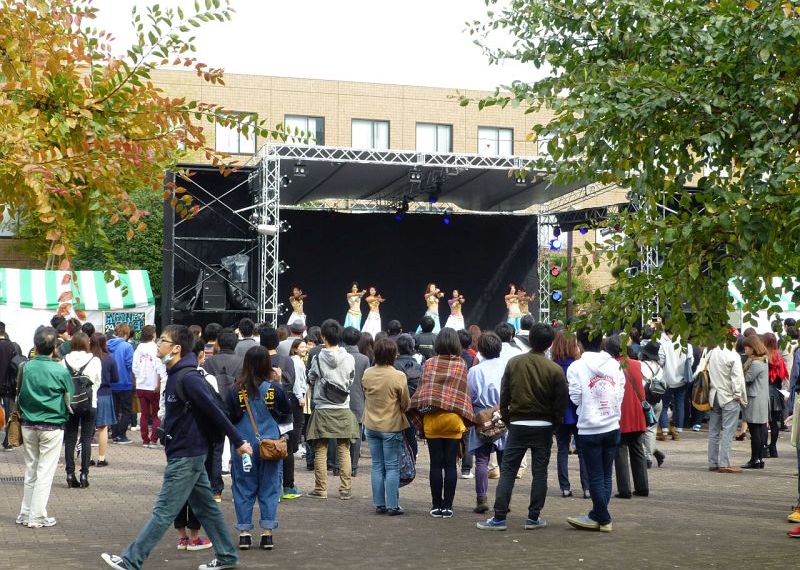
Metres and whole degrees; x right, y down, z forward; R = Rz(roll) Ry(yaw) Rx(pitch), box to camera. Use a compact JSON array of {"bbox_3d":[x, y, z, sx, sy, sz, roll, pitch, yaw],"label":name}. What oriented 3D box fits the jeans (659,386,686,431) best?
[{"bbox_3d":[4.157,1.851,18.630,0.410,0.783,0.270,1,-2,-14],"label":"jeans"}]

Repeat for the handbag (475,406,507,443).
[{"bbox_3d":[0.810,1.241,10.900,0.310,0.338,0.150,0,-2,-6],"label":"handbag"}]

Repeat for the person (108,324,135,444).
[{"bbox_3d":[-4.132,1.450,18.145,0.460,1.759,0.330,-1,-2,23],"label":"person"}]

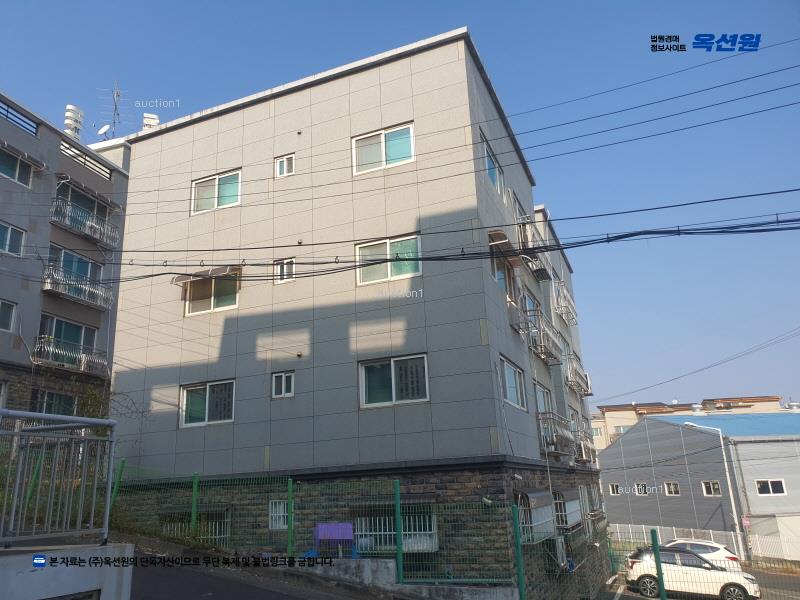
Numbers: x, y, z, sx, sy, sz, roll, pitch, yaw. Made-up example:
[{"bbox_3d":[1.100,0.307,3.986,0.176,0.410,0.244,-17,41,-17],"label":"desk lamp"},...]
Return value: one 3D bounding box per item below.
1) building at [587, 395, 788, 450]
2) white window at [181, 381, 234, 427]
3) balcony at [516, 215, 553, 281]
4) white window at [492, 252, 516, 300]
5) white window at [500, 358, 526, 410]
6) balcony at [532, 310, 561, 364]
[{"bbox_3d":[32.097,19.217,69.305,20.117,13.262,11.000,-4,-18,6],"label":"building"},{"bbox_3d":[-4.484,2.405,13.963,1.587,0.980,0.120,-9,-19,20],"label":"white window"},{"bbox_3d":[4.019,-1.477,18.019,0.455,0.977,3.108,-9,-19,20],"label":"balcony"},{"bbox_3d":[2.411,-0.653,14.252,0.120,0.988,2.531,-9,-19,20],"label":"white window"},{"bbox_3d":[2.531,1.900,13.454,0.120,0.993,2.531,-9,-19,20],"label":"white window"},{"bbox_3d":[4.142,1.131,17.203,0.455,0.943,3.108,-9,-19,20],"label":"balcony"}]

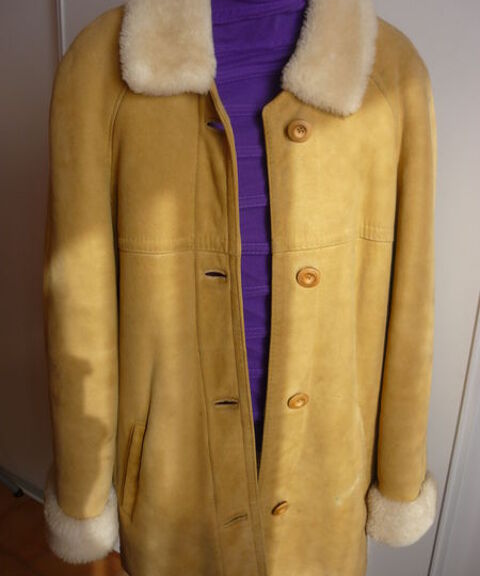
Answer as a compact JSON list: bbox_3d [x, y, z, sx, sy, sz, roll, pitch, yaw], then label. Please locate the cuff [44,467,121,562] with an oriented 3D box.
[{"bbox_3d":[-0.259,0.367,1.009,0.118,0.090,0.135,3,21,-5],"label":"cuff"}]

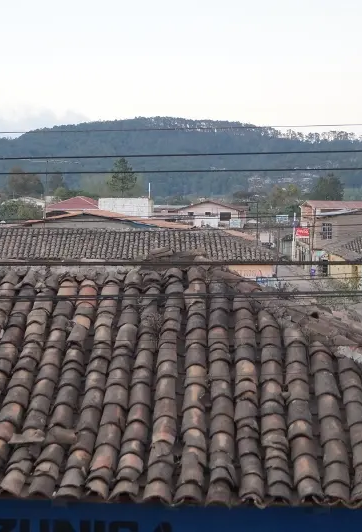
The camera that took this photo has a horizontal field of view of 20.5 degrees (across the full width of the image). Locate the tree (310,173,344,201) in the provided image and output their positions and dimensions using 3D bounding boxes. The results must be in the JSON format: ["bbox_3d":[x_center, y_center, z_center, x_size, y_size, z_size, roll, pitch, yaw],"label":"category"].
[{"bbox_3d":[27.670,-13.530,190.000,6.500,8.500,6.300,0,2,0],"label":"tree"}]

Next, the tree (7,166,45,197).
[{"bbox_3d":[-34.020,-16.910,220.000,8.400,10.000,8.000,0,2,0],"label":"tree"}]

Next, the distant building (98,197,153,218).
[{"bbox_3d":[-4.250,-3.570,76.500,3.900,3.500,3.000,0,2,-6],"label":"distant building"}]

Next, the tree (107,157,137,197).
[{"bbox_3d":[-9.950,-13.380,170.000,5.200,10.500,5.100,0,2,0],"label":"tree"}]

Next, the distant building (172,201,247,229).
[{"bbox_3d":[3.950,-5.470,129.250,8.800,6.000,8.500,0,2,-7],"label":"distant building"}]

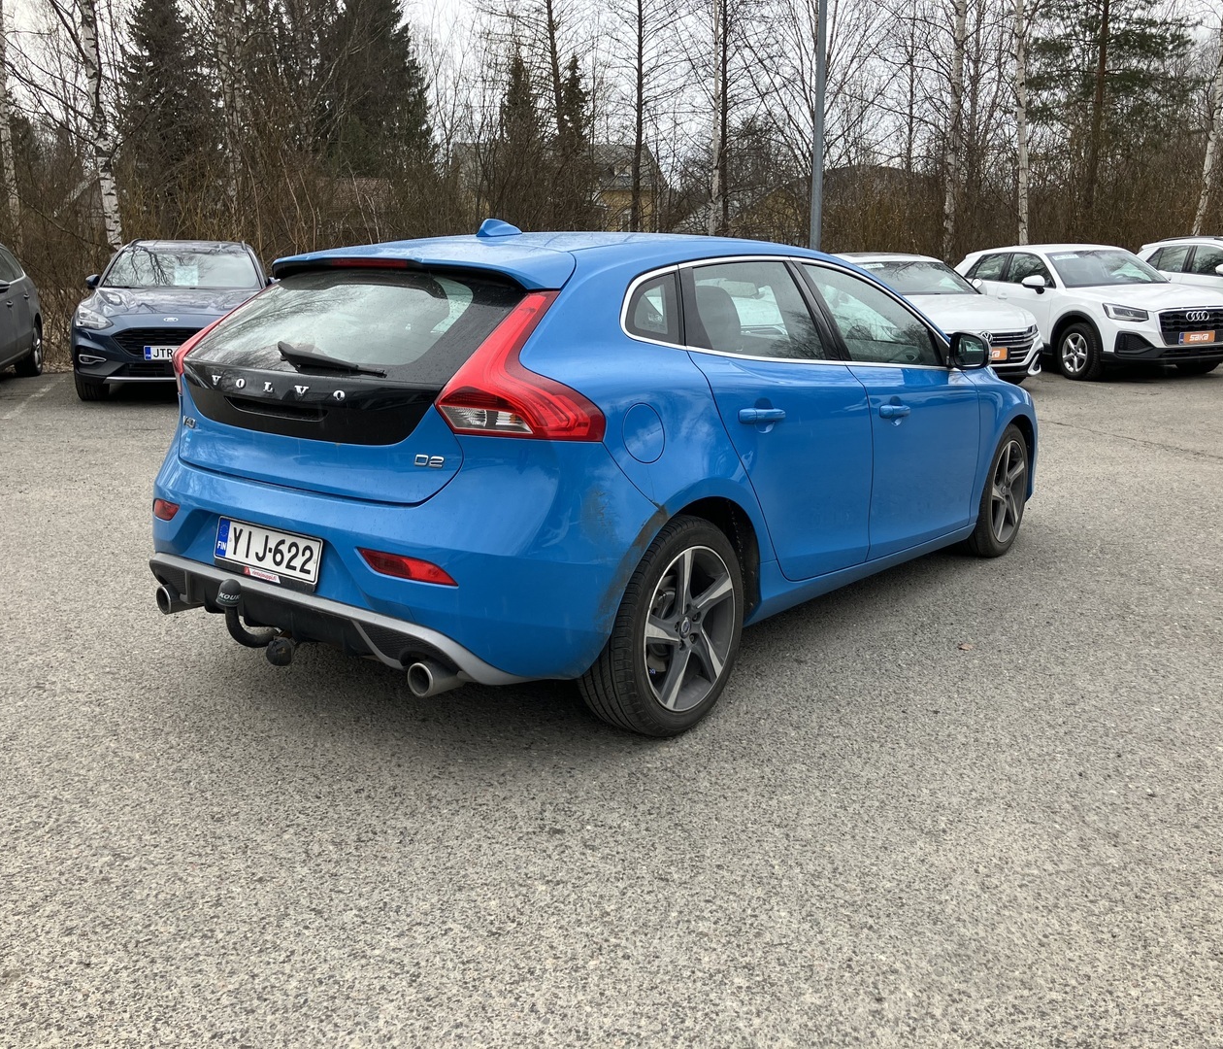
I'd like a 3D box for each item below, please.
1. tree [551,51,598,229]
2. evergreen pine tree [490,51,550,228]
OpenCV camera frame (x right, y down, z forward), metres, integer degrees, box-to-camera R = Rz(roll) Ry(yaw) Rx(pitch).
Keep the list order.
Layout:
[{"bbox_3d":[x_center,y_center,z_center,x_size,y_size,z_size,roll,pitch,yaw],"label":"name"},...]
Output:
[{"bbox_3d":[-1.261,-11.627,38.400,1.700,8.200,1.700,0,13,0],"label":"tree"},{"bbox_3d":[-3.097,-11.664,38.400,2.100,8.300,2.100,0,13,0],"label":"evergreen pine tree"}]

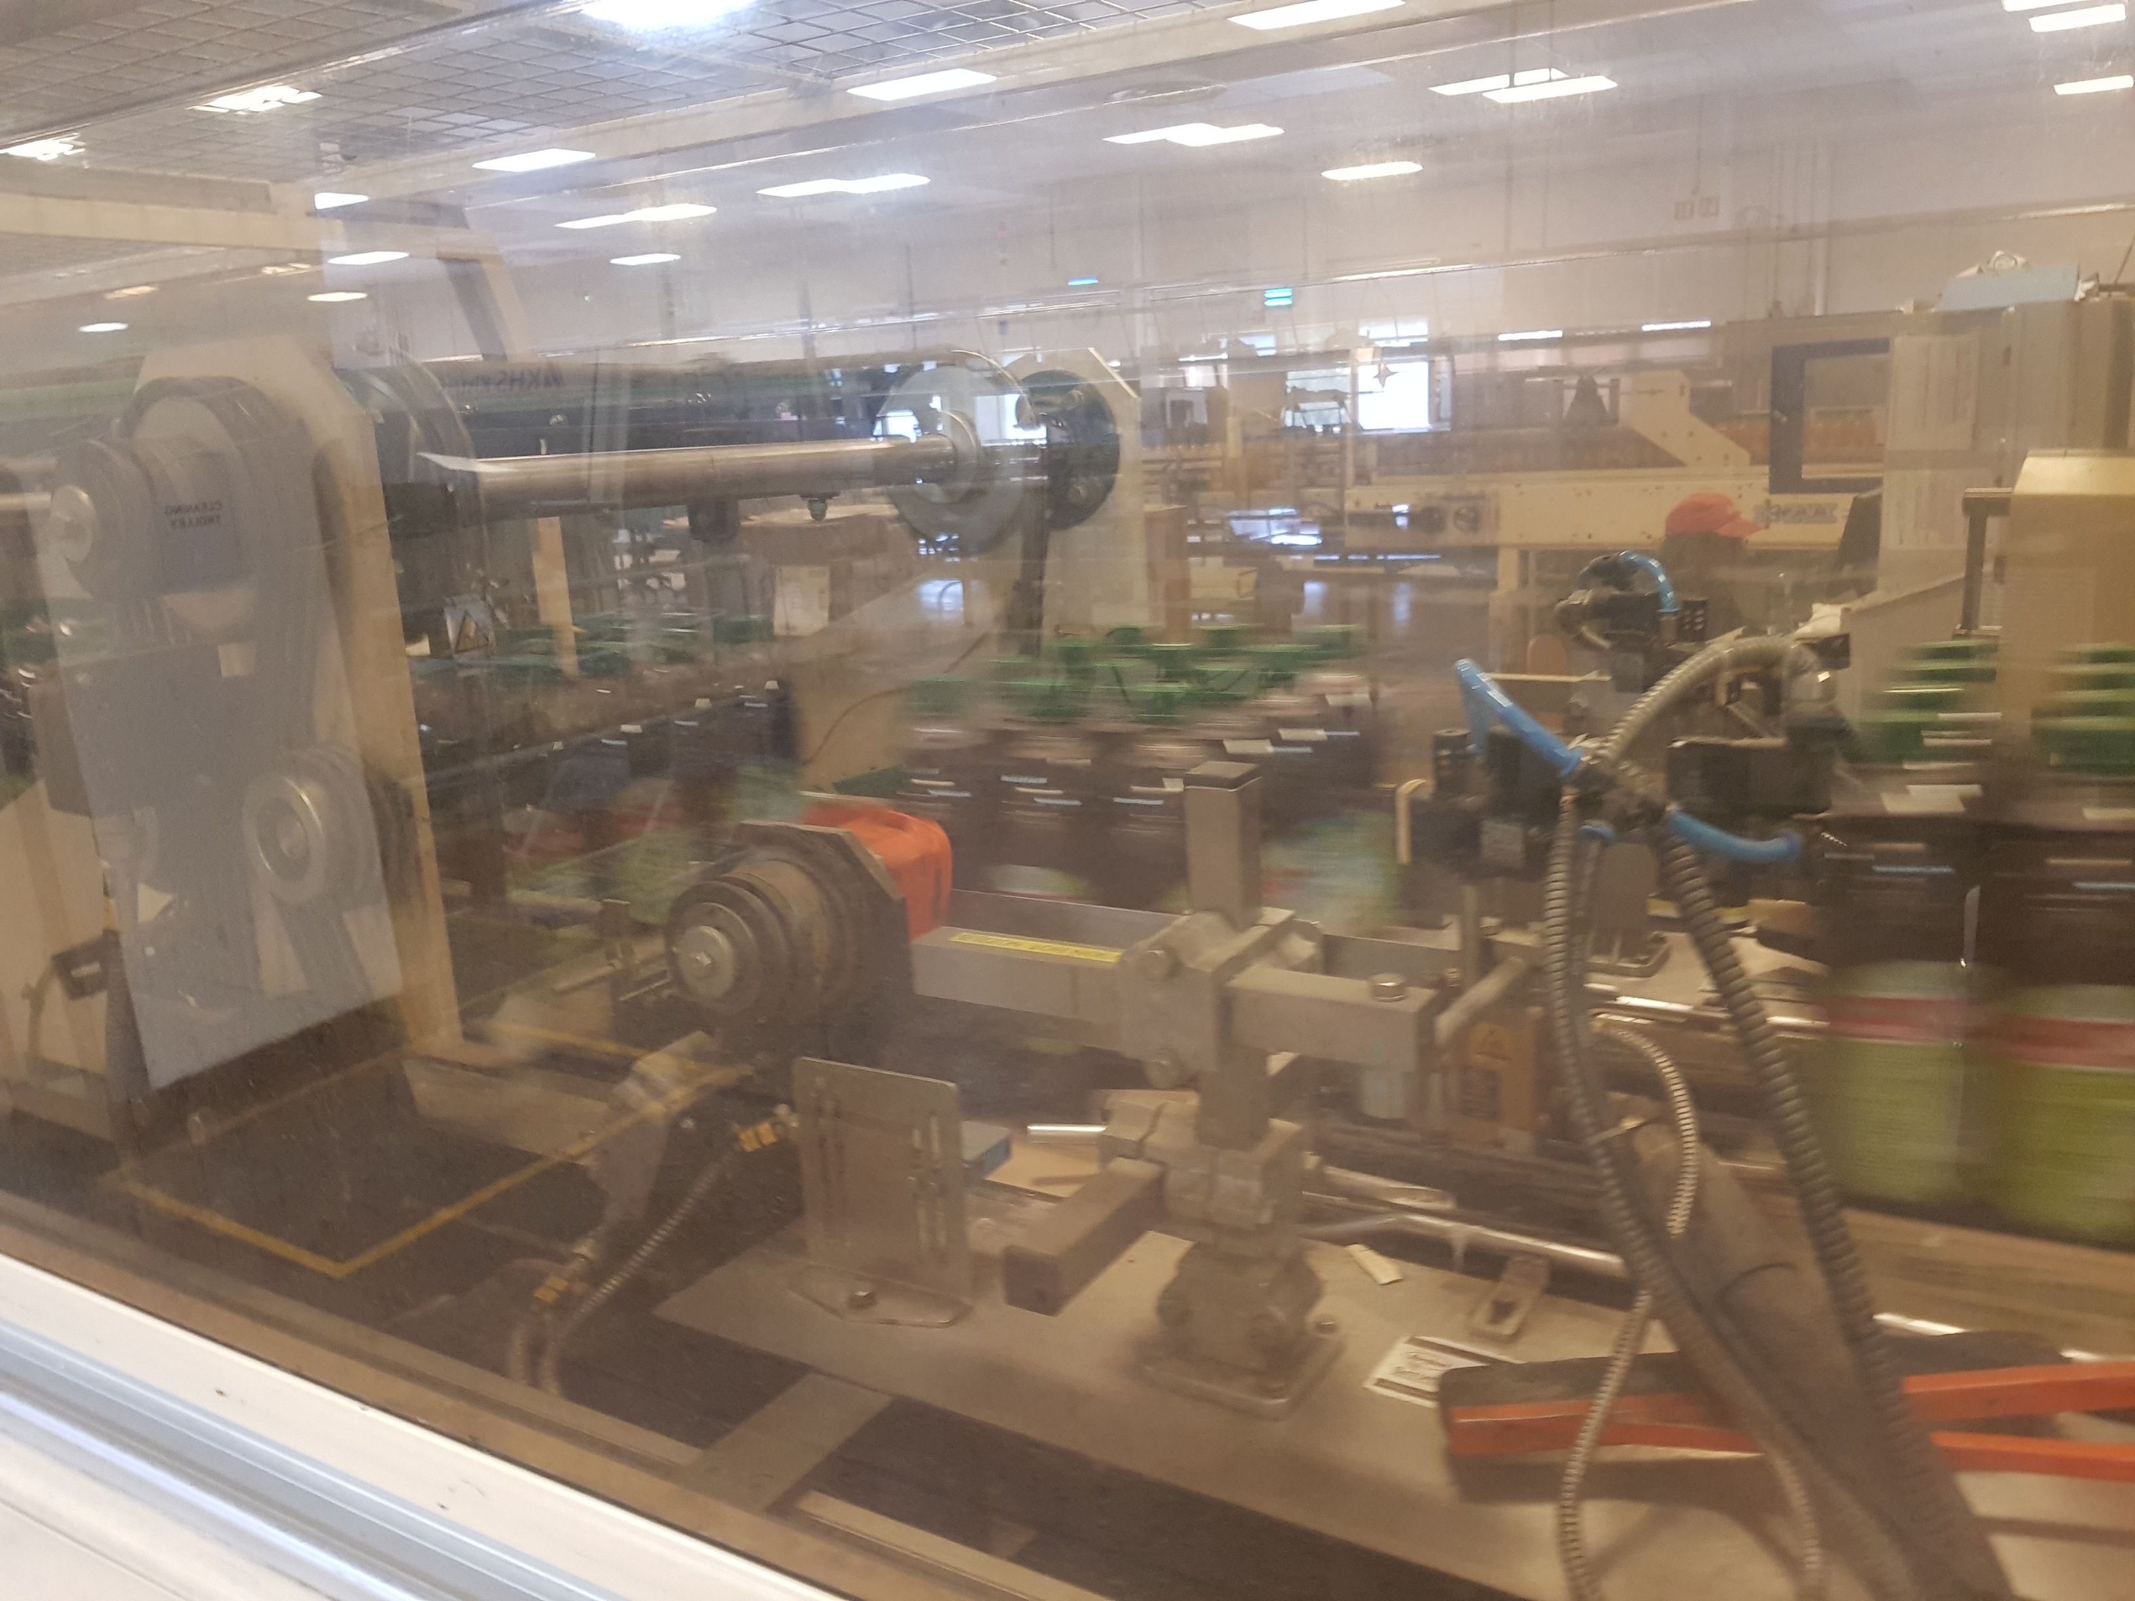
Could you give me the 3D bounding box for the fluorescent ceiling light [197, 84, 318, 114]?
[{"bbox_3d":[-6.409,-5.573,12.680,1.120,0.080,0.570,5,16,31],"label":"fluorescent ceiling light"}]

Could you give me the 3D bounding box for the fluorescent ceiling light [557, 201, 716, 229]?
[{"bbox_3d":[-5.633,-7.598,20.768,2.300,0.080,0.570,5,16,31],"label":"fluorescent ceiling light"}]

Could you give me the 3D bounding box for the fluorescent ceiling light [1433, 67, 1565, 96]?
[{"bbox_3d":[3.976,-6.678,14.815,1.180,0.080,0.570,5,16,31],"label":"fluorescent ceiling light"}]

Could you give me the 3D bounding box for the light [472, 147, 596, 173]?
[{"bbox_3d":[-5.362,-6.478,16.135,1.220,0.080,0.570,5,16,31],"label":"light"}]

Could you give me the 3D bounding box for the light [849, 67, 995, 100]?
[{"bbox_3d":[-1.223,-6.065,13.502,1.200,0.080,0.570,5,16,31],"label":"light"}]

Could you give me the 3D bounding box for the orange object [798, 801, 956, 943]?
[{"bbox_3d":[-0.174,0.059,1.262,0.145,0.090,0.085,5,16,31],"label":"orange object"}]

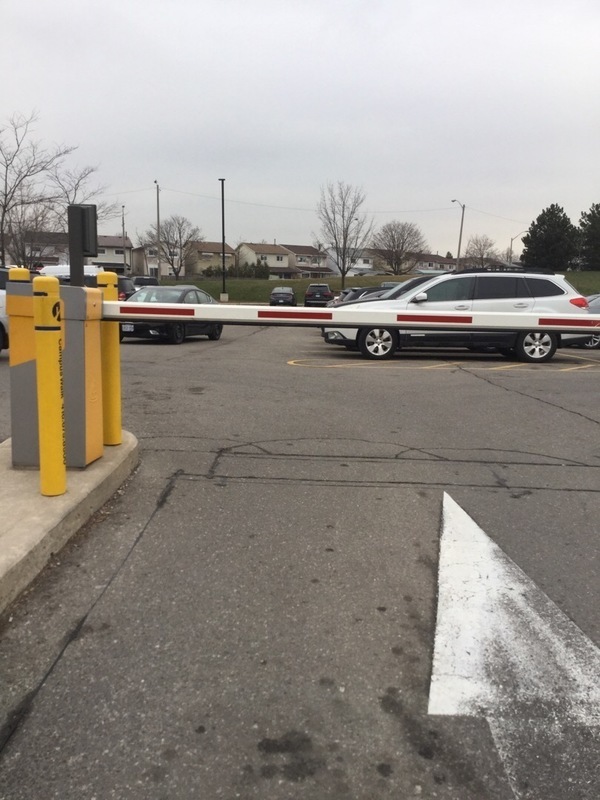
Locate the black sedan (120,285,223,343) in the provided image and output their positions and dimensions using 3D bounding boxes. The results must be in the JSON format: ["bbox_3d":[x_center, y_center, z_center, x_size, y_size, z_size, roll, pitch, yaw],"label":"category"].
[{"bbox_3d":[-3.476,-2.298,19.101,1.850,1.470,4.840,3,9,13],"label":"black sedan"}]

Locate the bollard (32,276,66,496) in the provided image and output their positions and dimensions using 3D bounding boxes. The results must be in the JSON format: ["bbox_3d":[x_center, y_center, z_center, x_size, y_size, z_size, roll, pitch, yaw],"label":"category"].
[{"bbox_3d":[-1.222,-0.061,3.512,0.130,1.070,0.130,0,7,0],"label":"bollard"}]

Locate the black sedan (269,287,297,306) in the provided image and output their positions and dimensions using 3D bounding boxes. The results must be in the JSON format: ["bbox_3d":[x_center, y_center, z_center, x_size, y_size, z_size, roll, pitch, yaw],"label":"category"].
[{"bbox_3d":[-1.226,-7.599,53.971,1.830,1.450,4.750,0,7,3],"label":"black sedan"}]

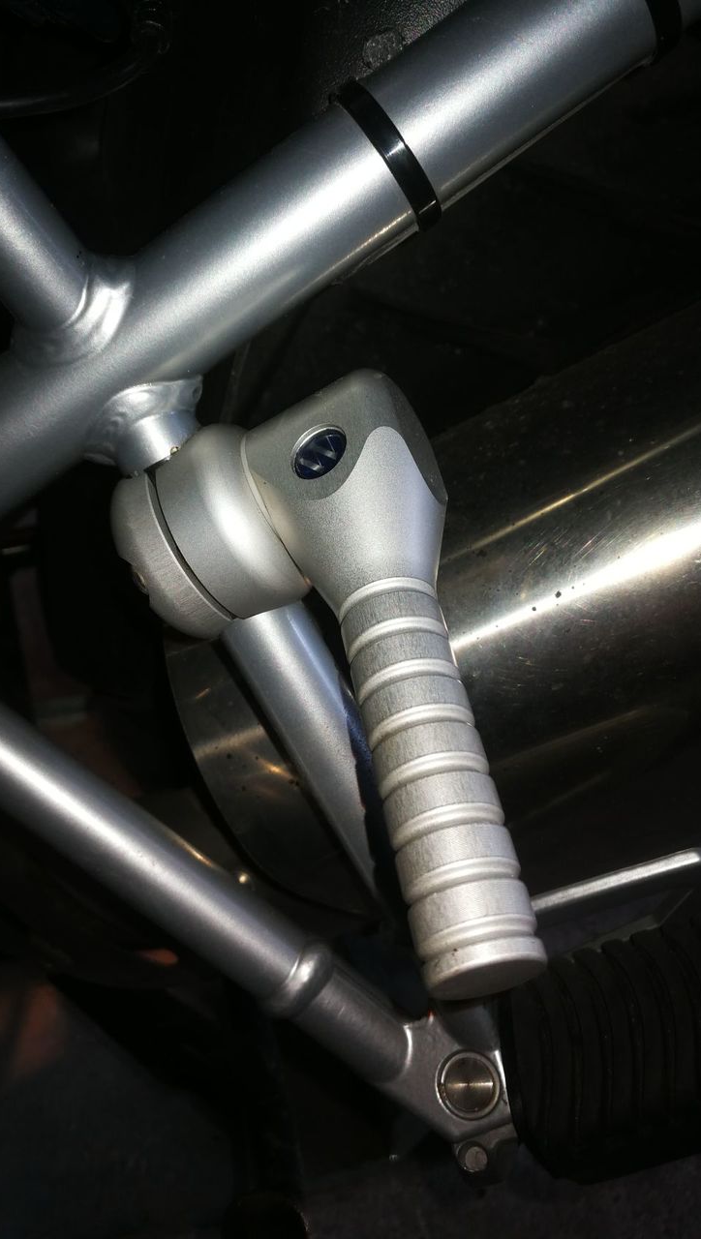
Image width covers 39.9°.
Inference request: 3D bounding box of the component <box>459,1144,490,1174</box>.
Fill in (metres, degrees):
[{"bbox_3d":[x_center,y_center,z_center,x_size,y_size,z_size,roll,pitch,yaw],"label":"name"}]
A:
[{"bbox_3d":[0.037,0.159,0.288,0.009,0.009,0.009,5,62,-9],"label":"component"}]

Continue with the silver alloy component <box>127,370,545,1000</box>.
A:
[{"bbox_3d":[-0.007,0.016,0.227,0.083,0.043,0.146,-22,59,14],"label":"silver alloy component"}]

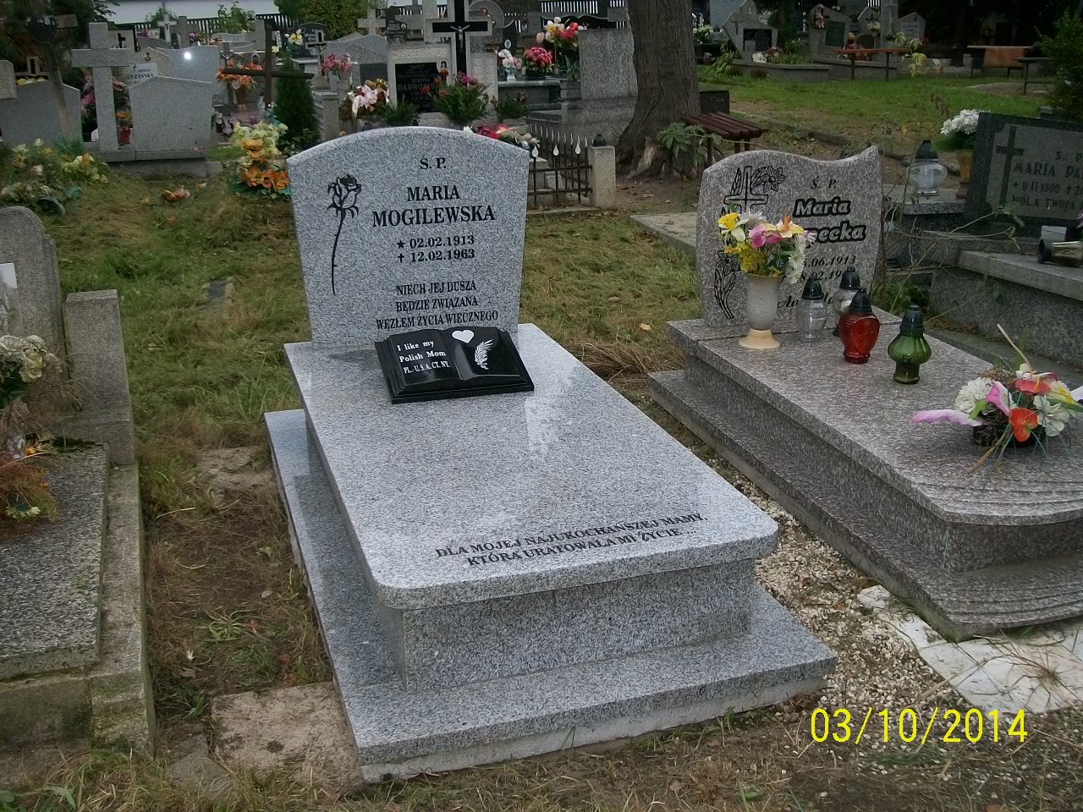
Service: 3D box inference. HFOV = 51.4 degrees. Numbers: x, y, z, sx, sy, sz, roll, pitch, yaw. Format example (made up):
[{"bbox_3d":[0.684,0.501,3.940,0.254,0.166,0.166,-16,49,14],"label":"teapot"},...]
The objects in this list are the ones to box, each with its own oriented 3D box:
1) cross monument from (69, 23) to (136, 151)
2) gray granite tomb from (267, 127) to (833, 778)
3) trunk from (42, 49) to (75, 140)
[{"bbox_3d":[-3.755,-2.740,9.650,0.530,1.070,0.150,-6,20,-17],"label":"cross monument"},{"bbox_3d":[-0.147,-0.119,2.906,1.000,1.008,1.882,-6,20,-17],"label":"gray granite tomb"},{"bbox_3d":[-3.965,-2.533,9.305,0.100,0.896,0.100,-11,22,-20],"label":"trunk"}]

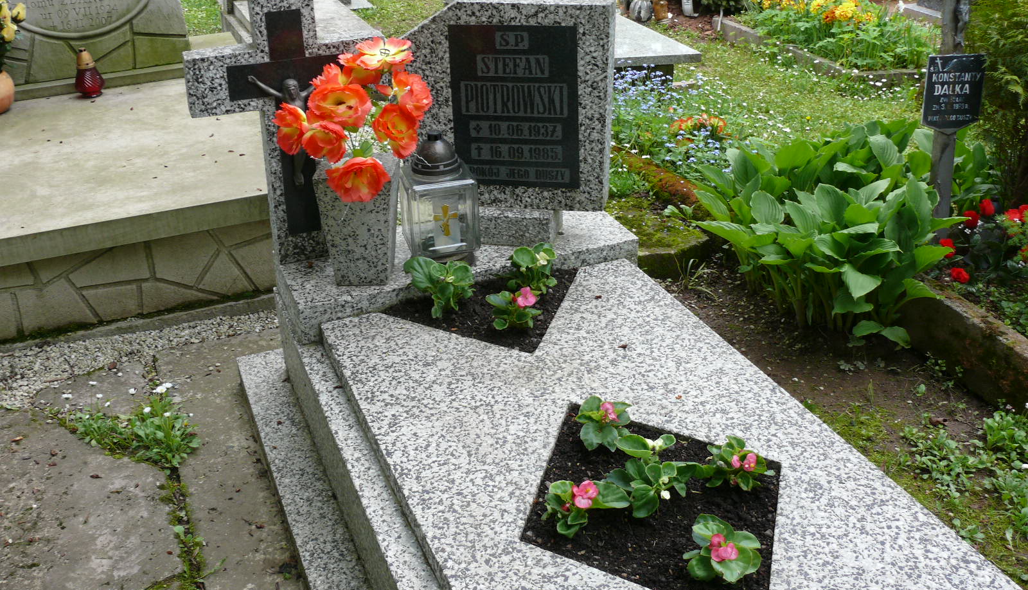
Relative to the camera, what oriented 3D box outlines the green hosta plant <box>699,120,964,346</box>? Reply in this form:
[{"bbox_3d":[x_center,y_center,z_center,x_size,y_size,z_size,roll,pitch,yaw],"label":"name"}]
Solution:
[{"bbox_3d":[0.855,-0.165,2.840,0.700,0.440,0.620,6,26,17],"label":"green hosta plant"}]

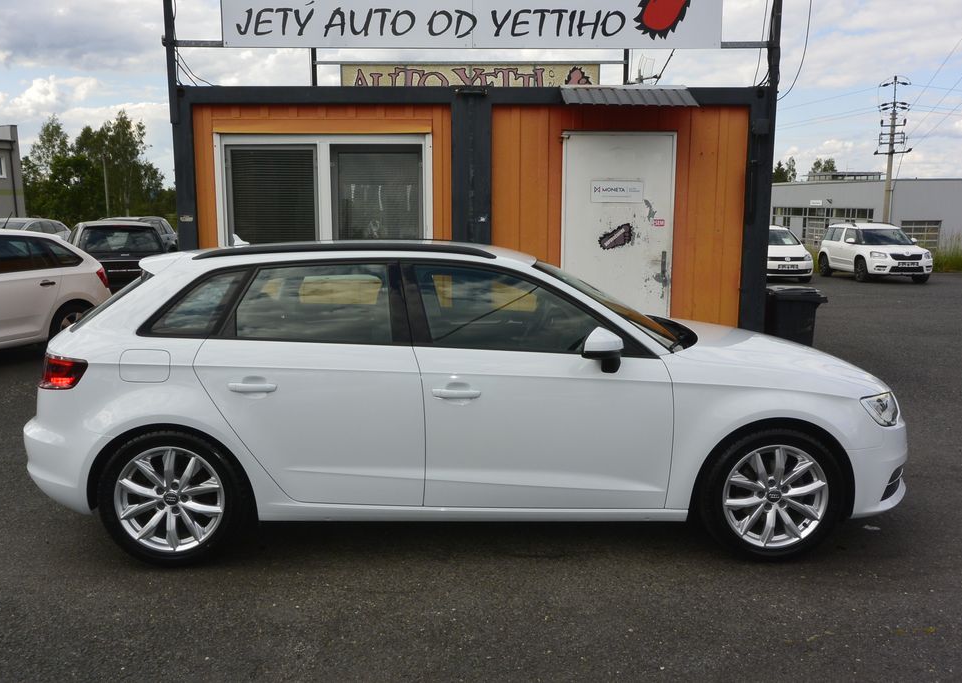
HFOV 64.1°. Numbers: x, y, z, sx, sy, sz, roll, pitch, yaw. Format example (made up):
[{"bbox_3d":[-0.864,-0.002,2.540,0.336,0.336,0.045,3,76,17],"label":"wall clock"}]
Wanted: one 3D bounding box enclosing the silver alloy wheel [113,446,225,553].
[{"bbox_3d":[-1.343,0.670,3.395,0.470,0.470,0.190,0,8,-2],"label":"silver alloy wheel"}]

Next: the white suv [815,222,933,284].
[{"bbox_3d":[11.450,-2.670,22.400,1.790,1.680,4.220,1,9,3],"label":"white suv"}]

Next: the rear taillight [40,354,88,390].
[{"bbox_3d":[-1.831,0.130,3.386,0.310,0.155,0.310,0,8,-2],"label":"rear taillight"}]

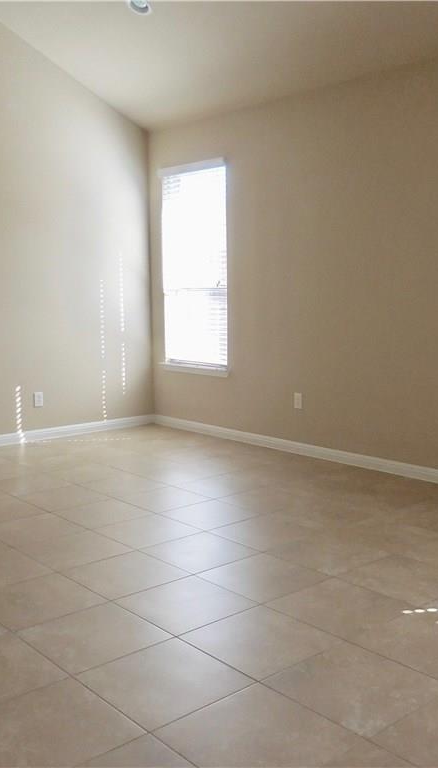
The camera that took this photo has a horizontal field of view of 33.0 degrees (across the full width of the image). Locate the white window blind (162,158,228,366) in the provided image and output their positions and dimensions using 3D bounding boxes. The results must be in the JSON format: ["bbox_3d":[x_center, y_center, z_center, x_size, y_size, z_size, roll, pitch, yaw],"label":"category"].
[{"bbox_3d":[-0.238,-1.077,6.817,0.100,1.850,0.920,-6,9,-41],"label":"white window blind"}]

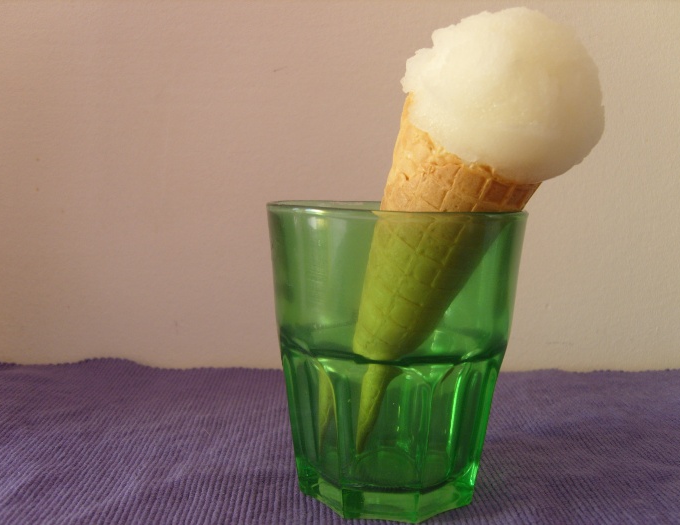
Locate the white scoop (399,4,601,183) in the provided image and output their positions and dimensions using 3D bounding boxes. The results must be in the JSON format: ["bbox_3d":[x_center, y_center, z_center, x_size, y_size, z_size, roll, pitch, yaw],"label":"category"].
[{"bbox_3d":[0.052,-0.053,0.224,0.065,0.058,0.064,21,9,0],"label":"white scoop"}]

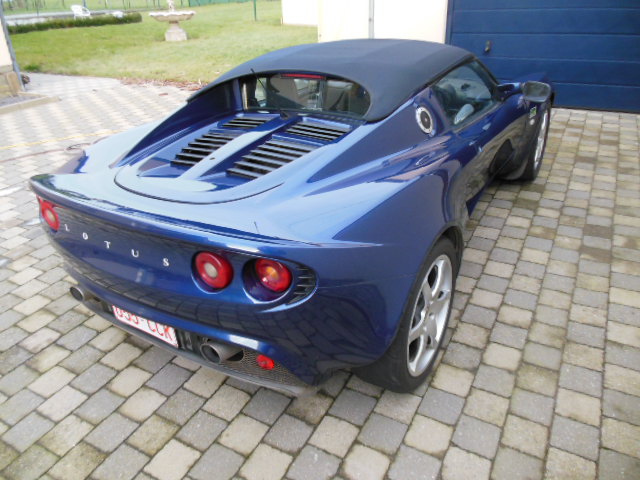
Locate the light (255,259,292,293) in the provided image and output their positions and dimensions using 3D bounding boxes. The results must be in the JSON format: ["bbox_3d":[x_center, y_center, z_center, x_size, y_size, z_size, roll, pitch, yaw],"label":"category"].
[{"bbox_3d":[-0.126,0.093,1.259,0.118,0.118,0.065,9,32,24],"label":"light"}]

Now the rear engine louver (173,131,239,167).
[{"bbox_3d":[-0.498,-0.396,1.995,0.235,0.040,0.320,14,40,30],"label":"rear engine louver"}]

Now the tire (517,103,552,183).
[{"bbox_3d":[1.561,-0.735,3.445,0.180,0.598,0.598,14,33,30],"label":"tire"}]

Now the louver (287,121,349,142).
[{"bbox_3d":[-0.014,-0.468,1.986,0.250,0.035,0.155,14,40,30],"label":"louver"}]

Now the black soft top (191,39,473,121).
[{"bbox_3d":[0.008,-0.810,2.282,1.180,0.200,0.980,14,33,30],"label":"black soft top"}]

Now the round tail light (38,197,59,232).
[{"bbox_3d":[-0.999,-0.092,1.720,0.120,0.120,0.060,15,34,33],"label":"round tail light"}]

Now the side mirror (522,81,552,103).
[{"bbox_3d":[1.218,-0.827,2.591,0.155,0.110,0.085,18,36,36],"label":"side mirror"}]

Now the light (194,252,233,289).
[{"bbox_3d":[-0.294,0.079,1.299,0.120,0.120,0.060,10,32,26],"label":"light"}]

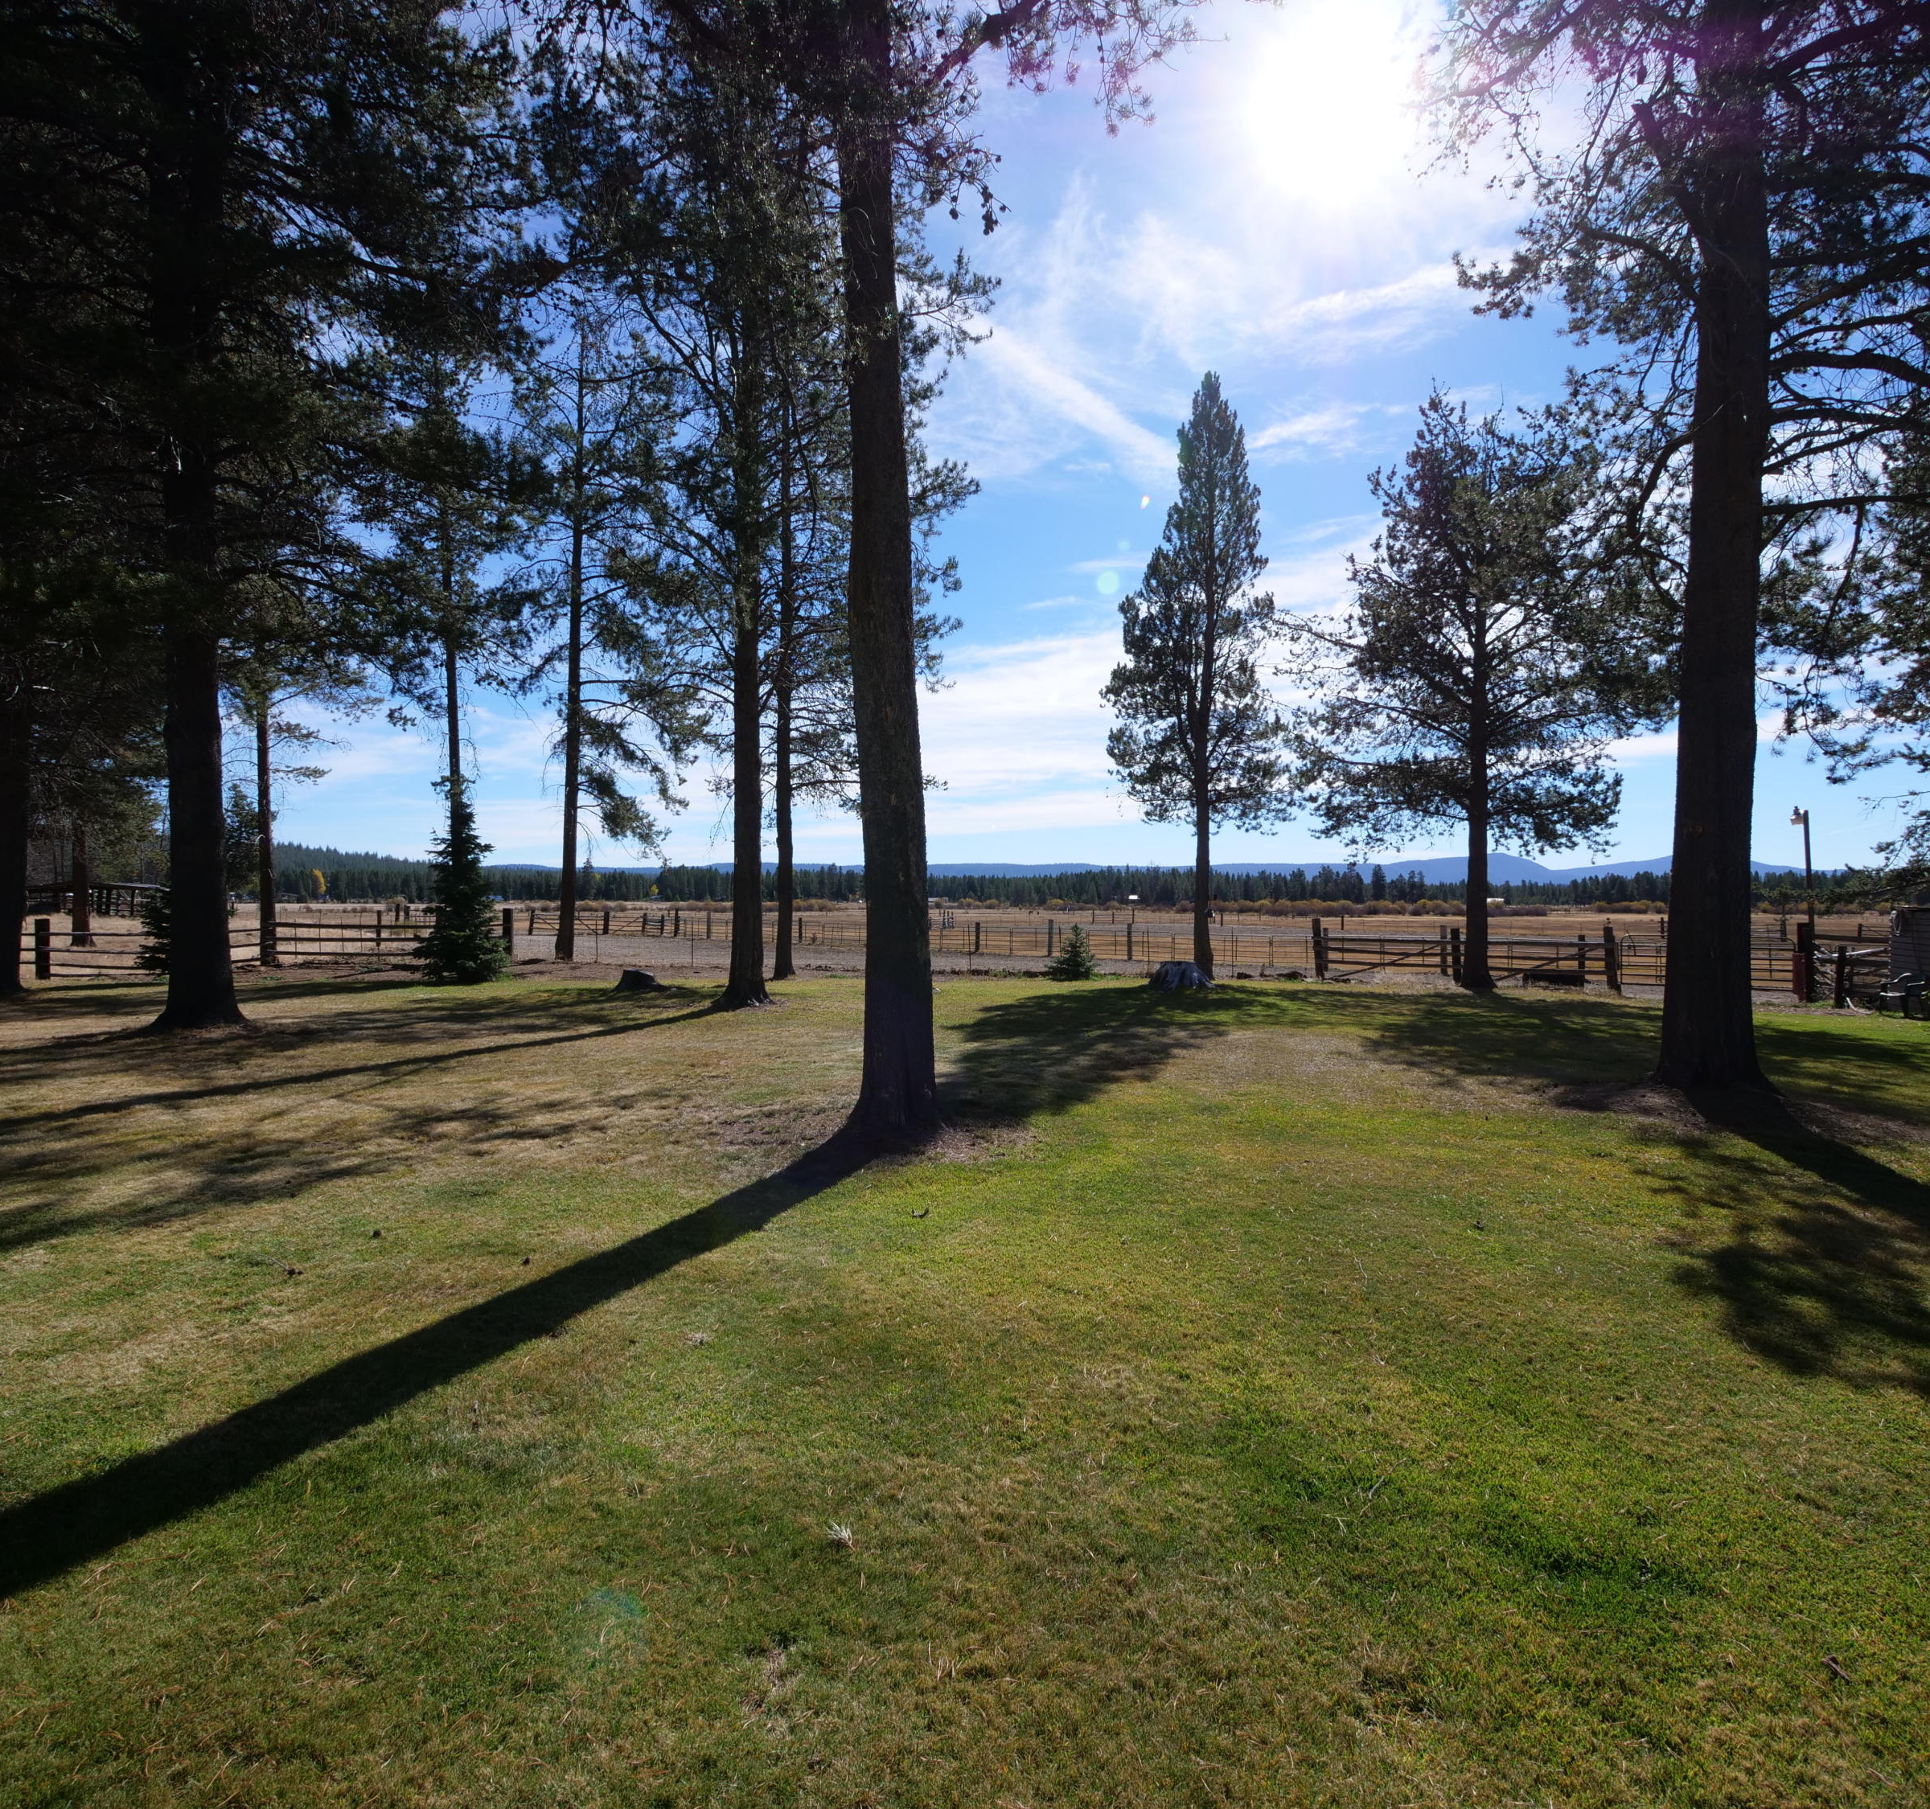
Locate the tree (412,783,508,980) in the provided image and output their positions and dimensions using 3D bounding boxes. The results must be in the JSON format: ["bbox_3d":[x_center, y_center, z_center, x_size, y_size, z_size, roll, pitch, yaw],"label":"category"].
[{"bbox_3d":[-11.700,-0.500,22.600,2.250,4.550,2.250,0,1,0],"label":"tree"}]

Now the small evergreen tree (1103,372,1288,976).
[{"bbox_3d":[5.850,-5.800,24.600,4.700,15.300,4.600,0,1,0],"label":"small evergreen tree"}]

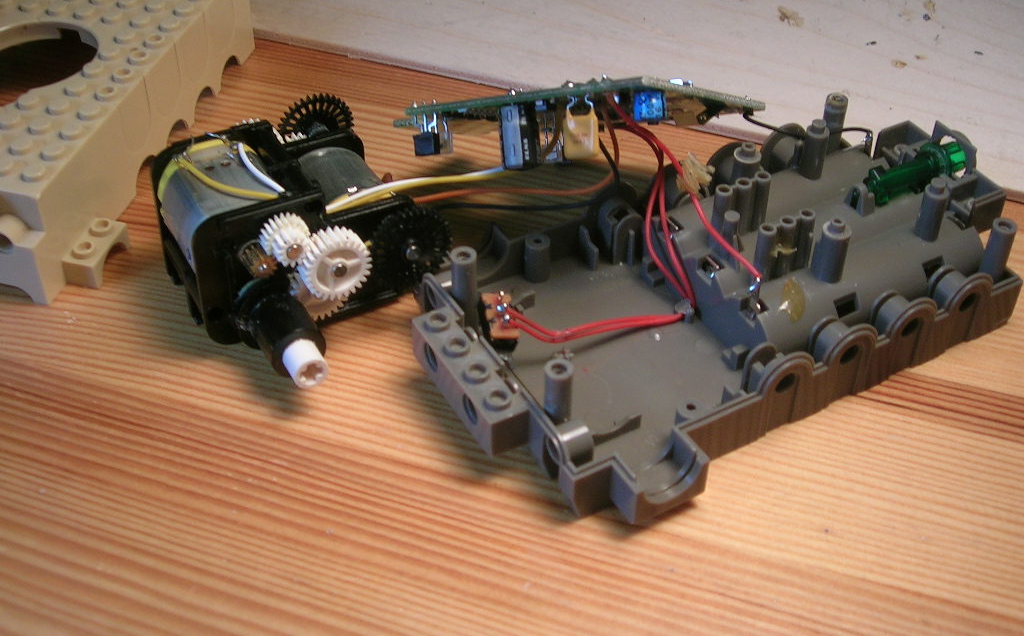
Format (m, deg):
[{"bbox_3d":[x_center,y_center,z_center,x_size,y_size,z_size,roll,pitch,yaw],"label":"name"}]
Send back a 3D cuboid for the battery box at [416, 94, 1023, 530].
[{"bbox_3d":[0.045,-0.011,0.273,0.131,0.032,0.080,-21,47,-22],"label":"battery box"}]

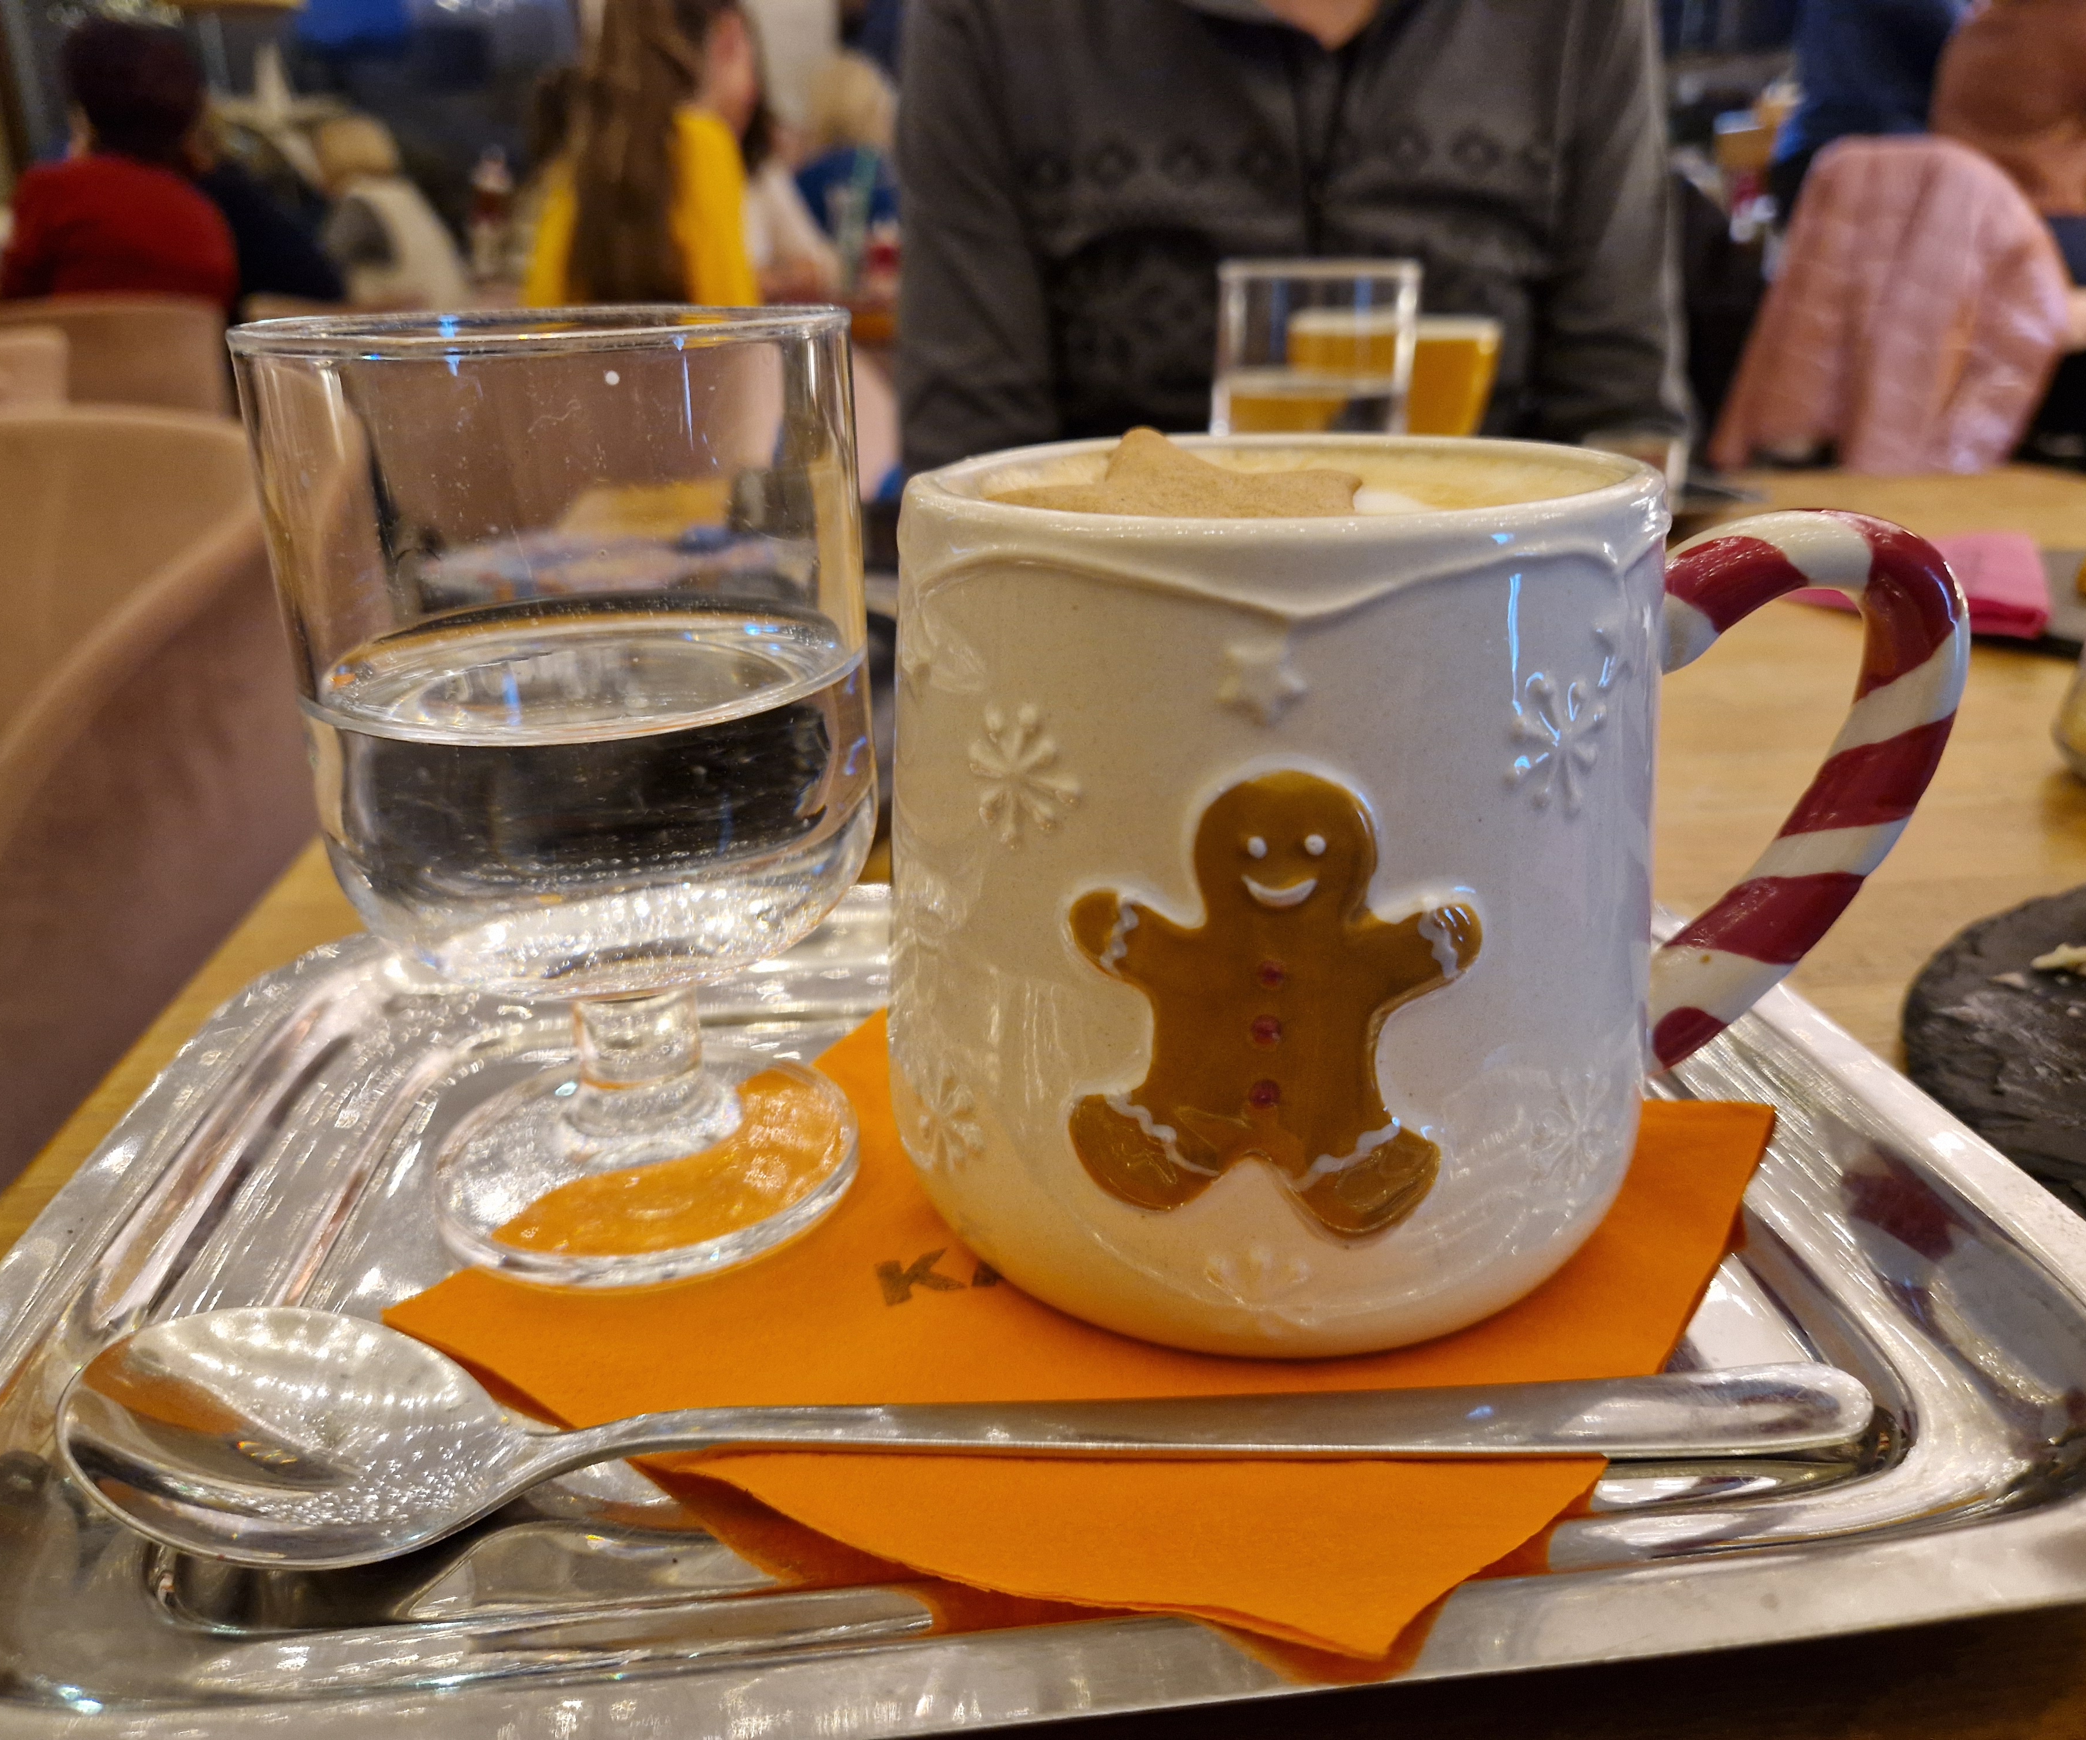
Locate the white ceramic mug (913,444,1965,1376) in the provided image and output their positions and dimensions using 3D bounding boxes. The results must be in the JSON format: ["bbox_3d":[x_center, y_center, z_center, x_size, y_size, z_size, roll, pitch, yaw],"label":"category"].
[{"bbox_3d":[0.040,-0.002,0.181,0.119,0.088,0.091,2,22,8],"label":"white ceramic mug"}]

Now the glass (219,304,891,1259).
[{"bbox_3d":[-0.052,-0.010,0.186,0.063,0.106,0.063,-1,22,0],"label":"glass"}]

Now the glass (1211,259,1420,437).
[{"bbox_3d":[0.099,-0.164,0.569,0.071,0.108,0.071,-1,22,0],"label":"glass"}]

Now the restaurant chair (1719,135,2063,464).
[{"bbox_3d":[1.422,-0.807,2.709,0.540,0.840,0.560,9,24,23],"label":"restaurant chair"}]

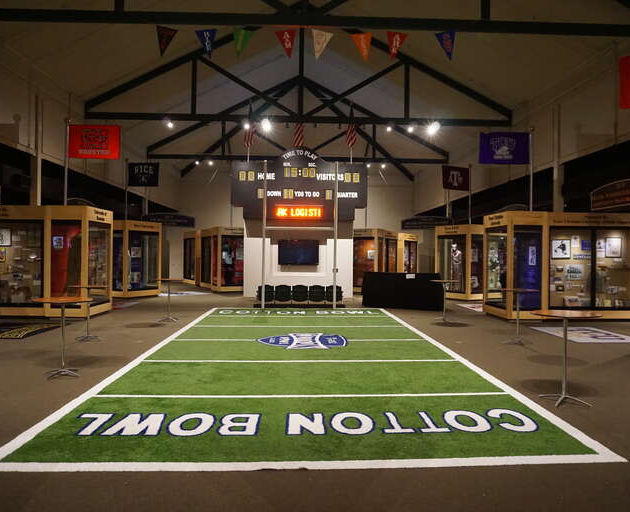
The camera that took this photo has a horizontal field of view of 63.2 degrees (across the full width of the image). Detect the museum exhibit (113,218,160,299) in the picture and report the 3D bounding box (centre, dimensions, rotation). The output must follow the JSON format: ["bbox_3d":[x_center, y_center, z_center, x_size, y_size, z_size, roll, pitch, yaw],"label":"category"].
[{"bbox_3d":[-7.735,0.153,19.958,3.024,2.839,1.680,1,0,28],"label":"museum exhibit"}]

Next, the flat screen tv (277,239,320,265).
[{"bbox_3d":[-0.634,-0.148,19.900,1.580,0.960,0.100,0,0,-2],"label":"flat screen tv"}]

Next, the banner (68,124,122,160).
[{"bbox_3d":[-6.024,-3.109,14.000,1.500,0.930,0.060,1,0,12],"label":"banner"}]

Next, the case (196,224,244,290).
[{"bbox_3d":[-4.182,0.177,23.430,1.680,2.839,3.192,0,0,-30],"label":"case"}]

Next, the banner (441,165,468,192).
[{"bbox_3d":[5.429,-2.974,19.700,1.200,0.920,0.060,0,0,-14],"label":"banner"}]

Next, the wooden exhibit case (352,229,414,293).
[{"bbox_3d":[2.649,0.235,23.868,1.680,2.839,3.192,1,0,26],"label":"wooden exhibit case"}]

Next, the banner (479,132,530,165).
[{"bbox_3d":[5.609,-3.167,15.100,1.500,0.910,0.060,0,0,-3],"label":"banner"}]

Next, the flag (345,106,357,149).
[{"bbox_3d":[1.390,-4.894,19.500,0.460,1.600,0.300,0,0,-2],"label":"flag"}]

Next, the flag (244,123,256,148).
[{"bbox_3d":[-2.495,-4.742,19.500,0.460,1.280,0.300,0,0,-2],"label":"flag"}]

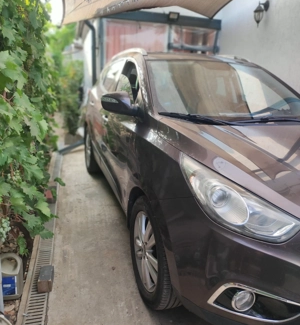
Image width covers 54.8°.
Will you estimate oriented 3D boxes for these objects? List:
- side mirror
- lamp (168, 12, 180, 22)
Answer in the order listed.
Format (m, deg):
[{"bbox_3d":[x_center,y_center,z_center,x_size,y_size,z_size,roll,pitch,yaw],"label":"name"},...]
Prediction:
[{"bbox_3d":[-0.234,-0.444,2.211,0.250,0.170,0.130,-1,16,-11],"label":"side mirror"},{"bbox_3d":[0.472,-2.769,5.527,0.200,0.155,0.080,-2,16,-15],"label":"lamp"}]

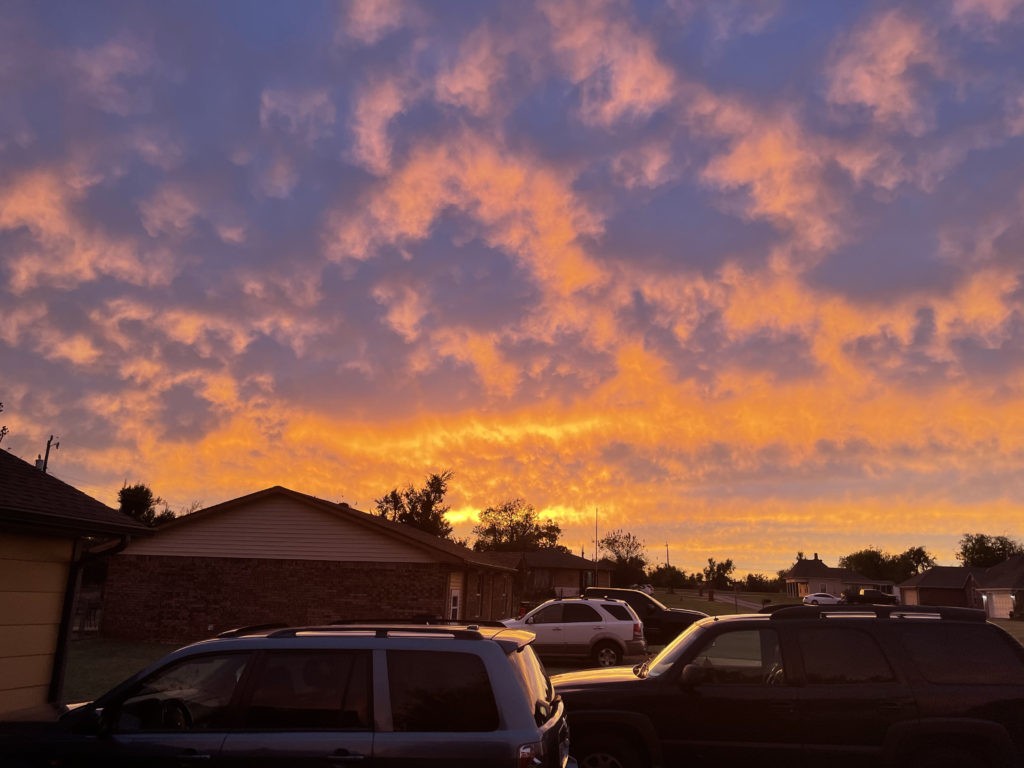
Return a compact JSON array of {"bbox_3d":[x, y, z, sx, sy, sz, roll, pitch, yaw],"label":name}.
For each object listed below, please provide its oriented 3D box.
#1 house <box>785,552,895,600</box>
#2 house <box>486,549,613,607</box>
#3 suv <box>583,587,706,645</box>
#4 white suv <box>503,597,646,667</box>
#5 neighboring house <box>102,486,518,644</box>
[{"bbox_3d":[43.928,26.241,104.252,13.200,5.700,10.500,-1,-15,9],"label":"house"},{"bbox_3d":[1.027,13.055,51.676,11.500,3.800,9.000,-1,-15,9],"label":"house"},{"bbox_3d":[3.480,7.380,23.755,5.500,1.900,1.980,-1,-15,9],"label":"suv"},{"bbox_3d":[1.364,6.725,20.836,4.570,1.750,1.880,-1,-15,10],"label":"white suv"},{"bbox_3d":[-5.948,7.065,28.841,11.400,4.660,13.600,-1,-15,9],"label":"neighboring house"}]

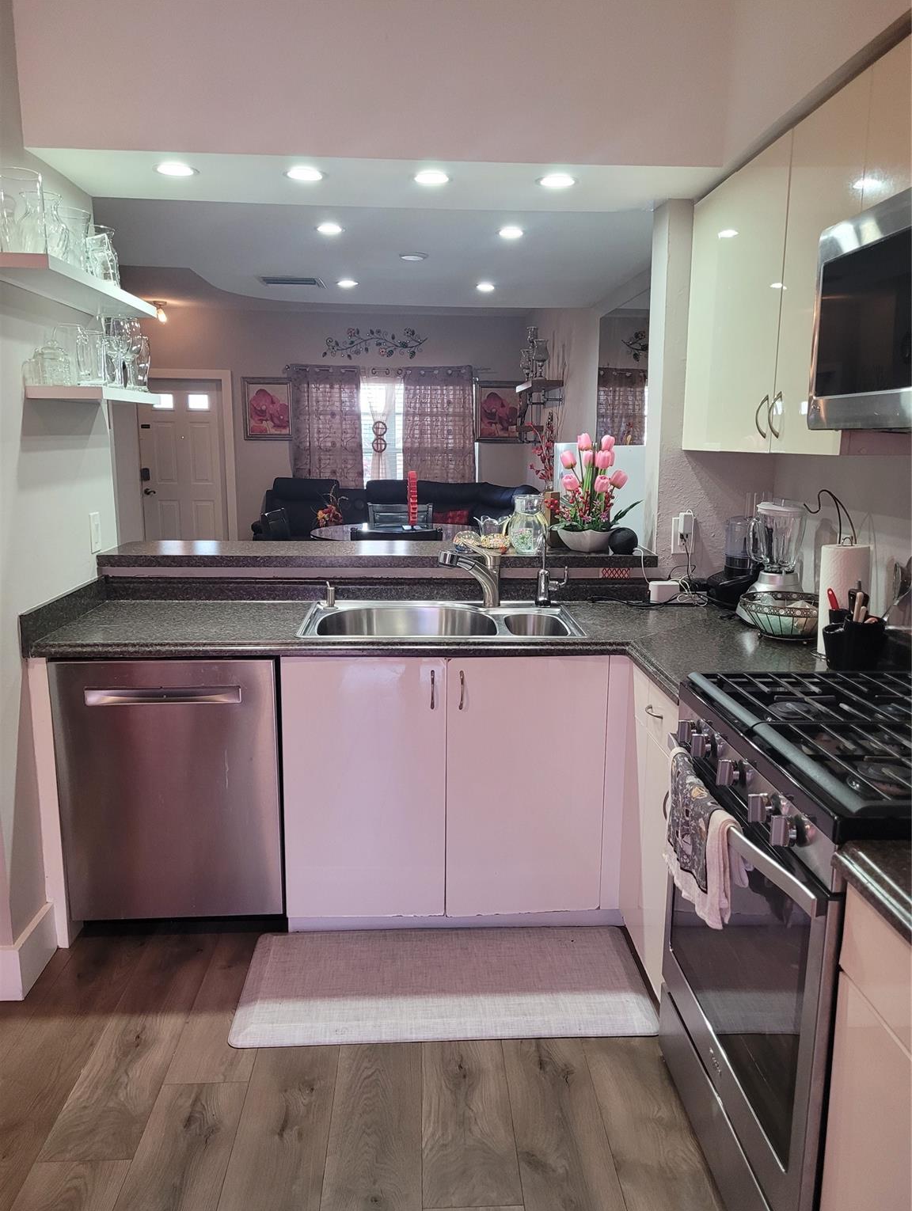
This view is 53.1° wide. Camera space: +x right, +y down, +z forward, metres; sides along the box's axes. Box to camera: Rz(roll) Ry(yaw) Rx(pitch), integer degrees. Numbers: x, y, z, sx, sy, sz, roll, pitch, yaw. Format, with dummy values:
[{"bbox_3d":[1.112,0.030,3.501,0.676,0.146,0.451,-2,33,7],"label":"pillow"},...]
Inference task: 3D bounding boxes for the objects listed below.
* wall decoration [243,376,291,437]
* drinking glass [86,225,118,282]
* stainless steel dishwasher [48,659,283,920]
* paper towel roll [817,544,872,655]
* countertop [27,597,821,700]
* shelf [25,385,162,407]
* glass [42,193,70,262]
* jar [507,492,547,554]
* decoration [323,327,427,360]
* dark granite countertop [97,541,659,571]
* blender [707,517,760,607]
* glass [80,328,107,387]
[{"bbox_3d":[-1.919,-1.993,9.233,0.461,0.604,0.040,0,11,-3],"label":"wall decoration"},{"bbox_3d":[-1.031,-1.016,2.668,0.090,0.175,0.090,0,11,-3],"label":"drinking glass"},{"bbox_3d":[-0.826,0.490,2.871,0.605,0.800,0.590,0,11,-3],"label":"stainless steel dishwasher"},{"bbox_3d":[1.003,-0.011,2.373,0.118,0.281,0.118,0,11,0],"label":"paper towel roll"},{"bbox_3d":[-0.025,0.112,2.598,2.265,0.042,1.070,0,11,-3],"label":"countertop"},{"bbox_3d":[-1.093,-0.643,2.807,0.208,0.034,0.585,0,11,-3],"label":"shelf"},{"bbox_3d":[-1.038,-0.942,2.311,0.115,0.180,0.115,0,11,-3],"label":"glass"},{"bbox_3d":[0.252,-0.290,3.220,0.136,0.205,0.136,0,11,0],"label":"jar"},{"bbox_3d":[-0.808,-2.638,9.170,1.035,0.303,0.040,0,11,-3],"label":"decoration"},{"bbox_3d":[-0.266,-0.191,3.343,1.910,0.042,0.440,0,11,-3],"label":"dark granite countertop"},{"bbox_3d":[0.941,-0.155,2.994,0.220,0.345,0.200,-9,14,-39],"label":"blender"},{"bbox_3d":[-1.077,-0.731,2.709,0.085,0.176,0.085,0,11,-3],"label":"glass"}]

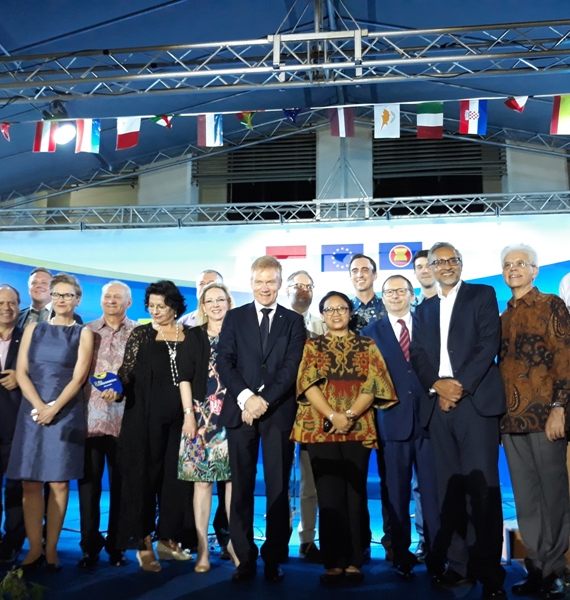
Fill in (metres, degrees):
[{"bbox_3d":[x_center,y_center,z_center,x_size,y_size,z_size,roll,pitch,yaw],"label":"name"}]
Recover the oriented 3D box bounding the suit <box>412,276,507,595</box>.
[{"bbox_3d":[0.920,0.695,3.355,0.490,1.550,0.330,-7,-12,35],"label":"suit"}]

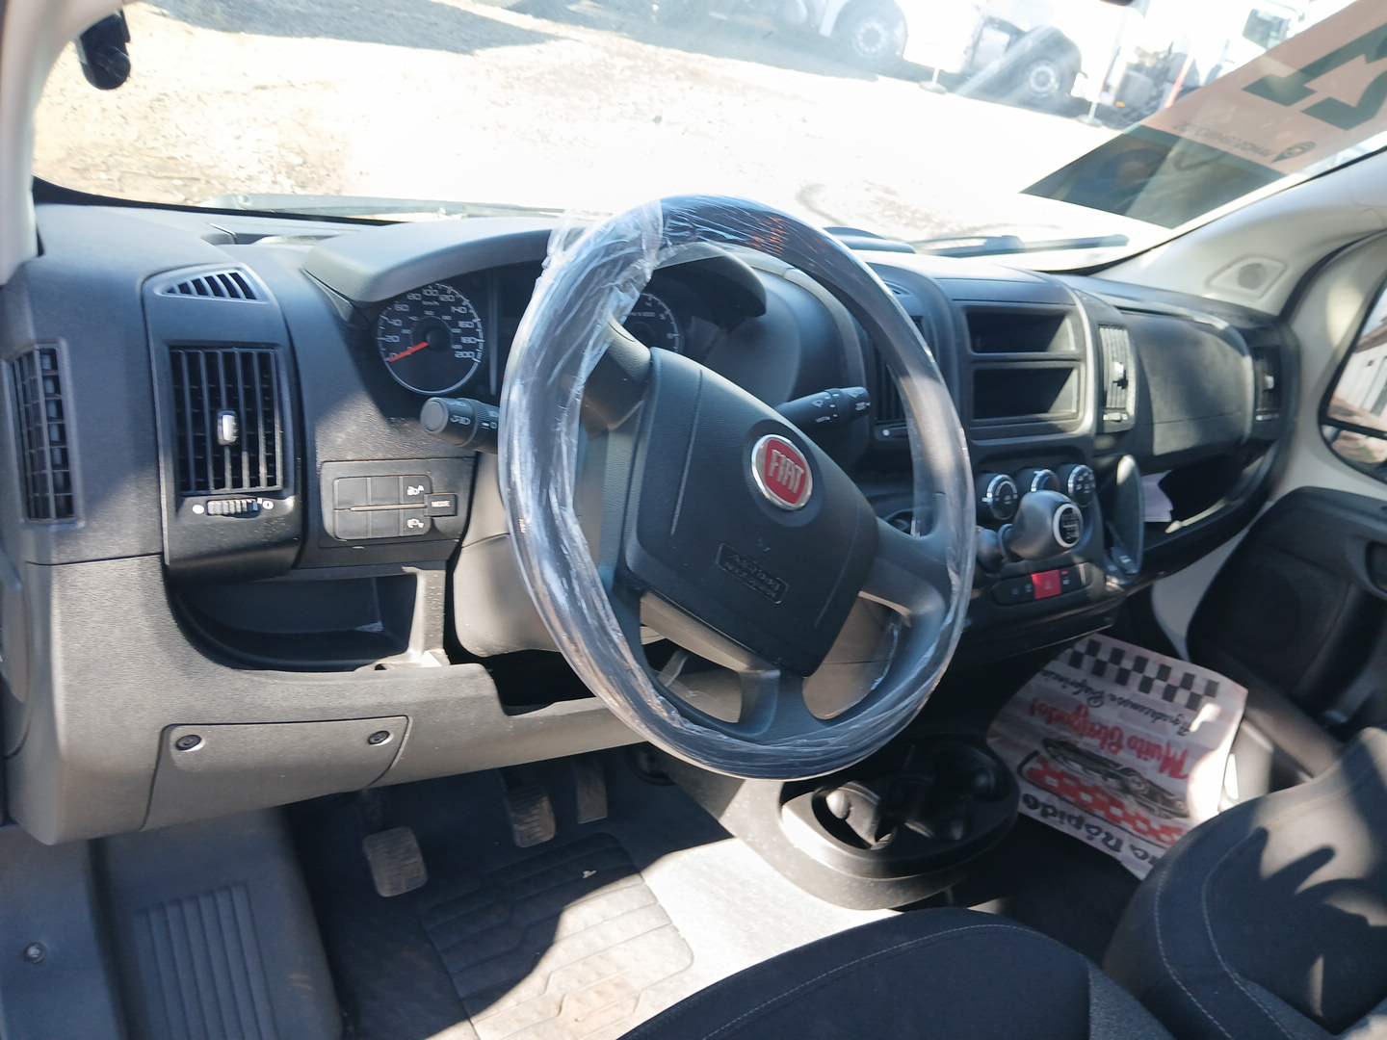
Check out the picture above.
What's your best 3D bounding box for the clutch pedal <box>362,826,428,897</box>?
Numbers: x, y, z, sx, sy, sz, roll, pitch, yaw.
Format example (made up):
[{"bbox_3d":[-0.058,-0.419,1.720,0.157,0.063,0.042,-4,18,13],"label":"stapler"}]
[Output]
[{"bbox_3d":[-0.299,0.343,1.037,0.050,0.025,0.060,-8,69,-38],"label":"clutch pedal"}]

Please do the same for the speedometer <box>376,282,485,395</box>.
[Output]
[{"bbox_3d":[-0.217,-0.148,0.848,0.094,0.092,0.025,-8,15,-38],"label":"speedometer"}]

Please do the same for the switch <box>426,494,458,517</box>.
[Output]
[{"bbox_3d":[-0.197,-0.012,0.808,0.027,0.018,0.010,-8,17,-38],"label":"switch"}]

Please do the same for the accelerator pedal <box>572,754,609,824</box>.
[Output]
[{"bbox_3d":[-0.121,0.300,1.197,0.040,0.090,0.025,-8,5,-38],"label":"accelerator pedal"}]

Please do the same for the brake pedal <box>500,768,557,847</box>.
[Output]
[{"bbox_3d":[-0.180,0.316,1.118,0.051,0.025,0.066,-8,77,-38],"label":"brake pedal"}]

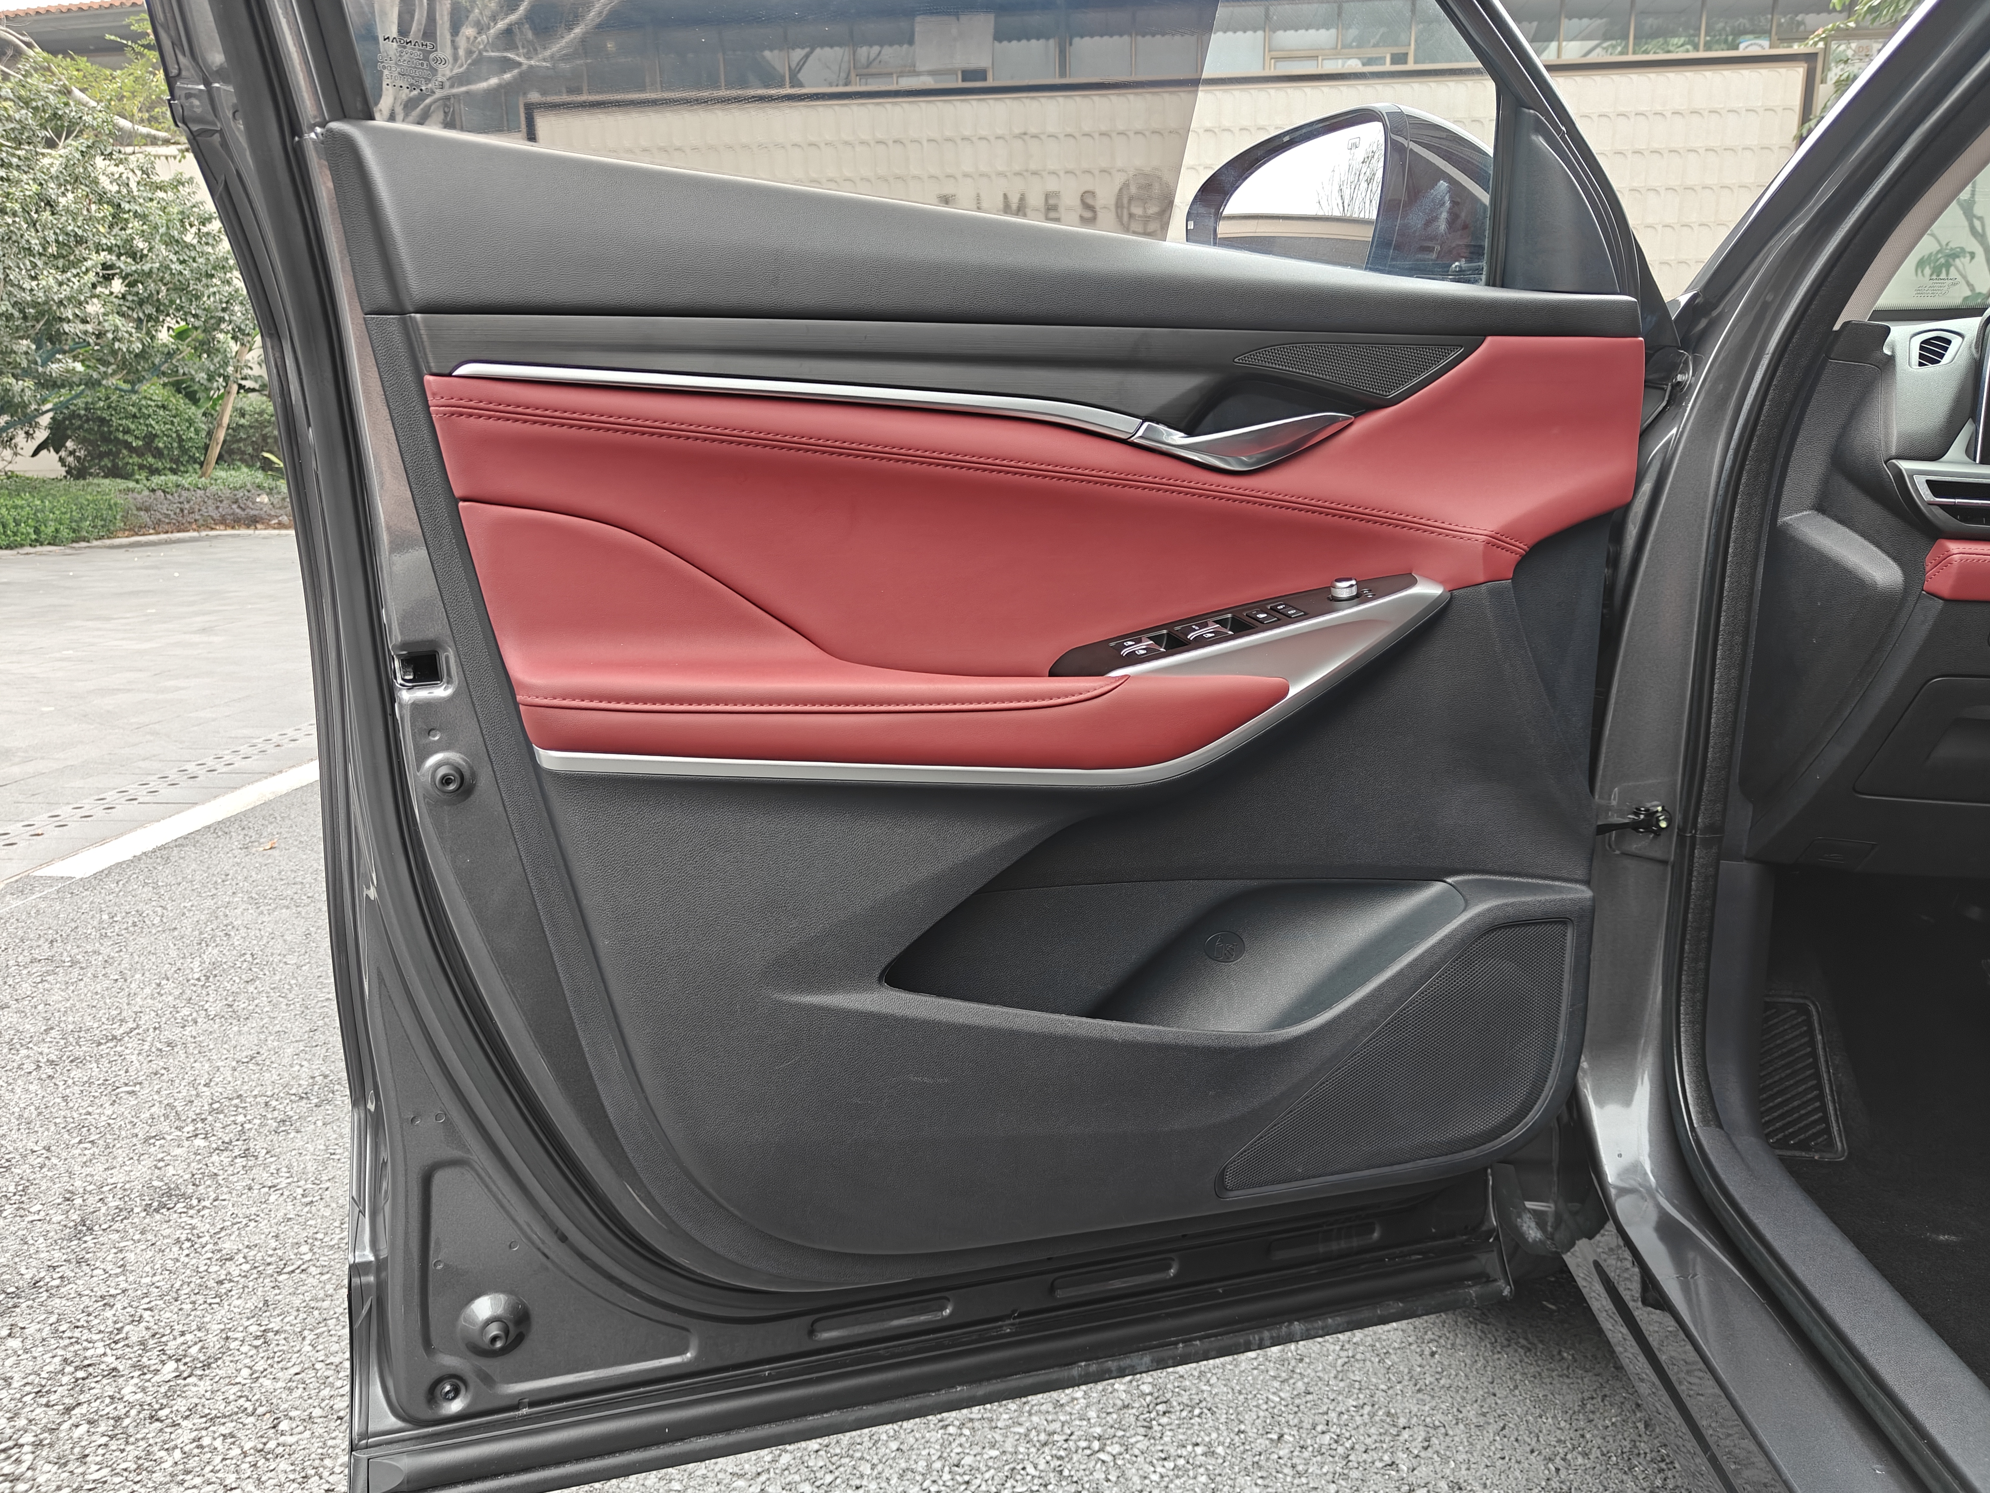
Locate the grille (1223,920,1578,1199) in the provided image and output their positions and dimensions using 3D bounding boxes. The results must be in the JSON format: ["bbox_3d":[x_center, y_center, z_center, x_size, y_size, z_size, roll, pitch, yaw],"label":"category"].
[{"bbox_3d":[0.317,0.242,1.095,0.292,0.191,0.030,-4,13,-14],"label":"grille"}]

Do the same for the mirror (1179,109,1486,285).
[{"bbox_3d":[0.301,-0.452,1.230,0.130,0.158,0.257,-9,14,-31],"label":"mirror"}]

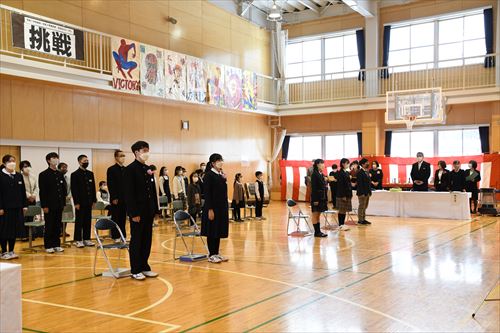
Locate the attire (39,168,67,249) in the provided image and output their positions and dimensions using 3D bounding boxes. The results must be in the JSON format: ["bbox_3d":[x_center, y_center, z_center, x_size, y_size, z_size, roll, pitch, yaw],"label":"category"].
[{"bbox_3d":[-3.424,0.727,9.427,0.280,1.390,0.470,-1,-1,34],"label":"attire"}]

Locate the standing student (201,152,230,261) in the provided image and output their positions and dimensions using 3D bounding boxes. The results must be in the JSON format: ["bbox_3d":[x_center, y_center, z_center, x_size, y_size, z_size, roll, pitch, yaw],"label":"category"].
[{"bbox_3d":[-0.522,0.633,8.215,0.370,1.610,0.450,-1,-1,20],"label":"standing student"}]

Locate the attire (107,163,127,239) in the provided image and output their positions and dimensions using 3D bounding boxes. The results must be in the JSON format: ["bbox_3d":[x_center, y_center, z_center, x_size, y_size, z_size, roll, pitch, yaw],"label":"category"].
[{"bbox_3d":[-2.555,0.680,10.584,0.290,1.470,0.470,-1,-1,34],"label":"attire"}]

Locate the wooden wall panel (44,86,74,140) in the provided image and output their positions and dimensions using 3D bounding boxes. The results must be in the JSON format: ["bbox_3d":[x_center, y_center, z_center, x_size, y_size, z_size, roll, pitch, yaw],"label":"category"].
[{"bbox_3d":[-5.240,-1.411,14.924,0.040,1.460,0.930,-1,-1,34],"label":"wooden wall panel"}]

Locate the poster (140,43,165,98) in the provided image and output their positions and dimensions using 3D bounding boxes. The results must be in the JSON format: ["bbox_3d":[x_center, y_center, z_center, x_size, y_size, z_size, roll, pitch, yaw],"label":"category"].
[{"bbox_3d":[-2.937,-2.841,16.257,0.020,1.492,1.066,-1,-1,33],"label":"poster"}]

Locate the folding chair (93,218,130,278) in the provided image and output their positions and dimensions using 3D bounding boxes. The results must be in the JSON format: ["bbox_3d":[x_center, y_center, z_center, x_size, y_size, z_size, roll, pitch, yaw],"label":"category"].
[{"bbox_3d":[-1.744,1.049,7.169,0.470,0.760,0.470,-1,-1,33],"label":"folding chair"}]

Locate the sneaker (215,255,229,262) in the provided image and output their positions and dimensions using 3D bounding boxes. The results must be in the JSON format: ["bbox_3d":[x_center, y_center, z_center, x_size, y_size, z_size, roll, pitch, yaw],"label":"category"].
[{"bbox_3d":[-0.427,1.374,8.168,0.250,0.105,0.095,-1,-1,23],"label":"sneaker"}]

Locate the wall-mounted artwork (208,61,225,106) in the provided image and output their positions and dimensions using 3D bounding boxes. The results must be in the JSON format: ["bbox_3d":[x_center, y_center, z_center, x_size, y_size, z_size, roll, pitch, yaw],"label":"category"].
[{"bbox_3d":[-1.226,-3.029,20.092,0.040,1.575,1.050,-1,-1,34],"label":"wall-mounted artwork"}]

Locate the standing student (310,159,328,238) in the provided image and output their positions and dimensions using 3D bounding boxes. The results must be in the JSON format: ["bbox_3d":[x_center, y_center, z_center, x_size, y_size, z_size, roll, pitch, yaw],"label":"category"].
[{"bbox_3d":[1.439,0.657,11.274,0.340,1.590,0.420,-1,-1,15],"label":"standing student"}]

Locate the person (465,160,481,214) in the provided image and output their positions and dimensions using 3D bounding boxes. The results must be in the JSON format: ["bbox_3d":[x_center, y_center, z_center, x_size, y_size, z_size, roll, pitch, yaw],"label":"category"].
[{"bbox_3d":[6.814,0.622,16.583,0.450,1.620,0.300,-1,-1,41],"label":"person"}]

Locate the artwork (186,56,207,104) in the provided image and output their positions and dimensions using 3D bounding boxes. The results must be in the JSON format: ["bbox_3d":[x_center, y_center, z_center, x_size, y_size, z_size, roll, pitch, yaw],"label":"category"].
[{"bbox_3d":[-1.839,-3.033,19.179,0.040,1.575,1.070,-1,-1,34],"label":"artwork"}]

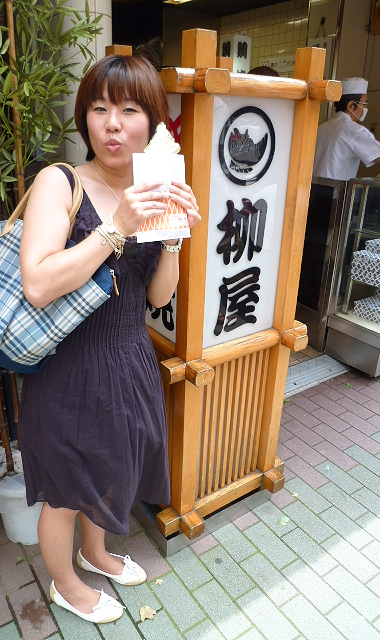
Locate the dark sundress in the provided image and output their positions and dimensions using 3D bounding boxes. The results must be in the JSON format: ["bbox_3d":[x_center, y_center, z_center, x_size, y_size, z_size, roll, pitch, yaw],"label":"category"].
[{"bbox_3d":[-0.251,0.091,1.208,0.420,0.940,0.360,-20,32,-41],"label":"dark sundress"}]

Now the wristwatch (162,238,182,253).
[{"bbox_3d":[-0.040,-0.169,1.020,0.058,0.018,0.050,6,36,-4],"label":"wristwatch"}]

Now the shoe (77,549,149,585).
[{"bbox_3d":[-0.260,0.835,1.575,0.243,0.064,0.083,10,25,18],"label":"shoe"}]

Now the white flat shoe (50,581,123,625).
[{"bbox_3d":[-0.318,0.885,1.459,0.243,0.064,0.083,11,25,20],"label":"white flat shoe"}]

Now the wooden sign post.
[{"bbox_3d":[0.041,-0.081,1.640,0.585,1.534,0.597,-14,29,-33],"label":"wooden sign post"}]

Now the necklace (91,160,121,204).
[{"bbox_3d":[-0.159,-0.298,1.040,0.130,0.120,0.110,-16,29,-35],"label":"necklace"}]

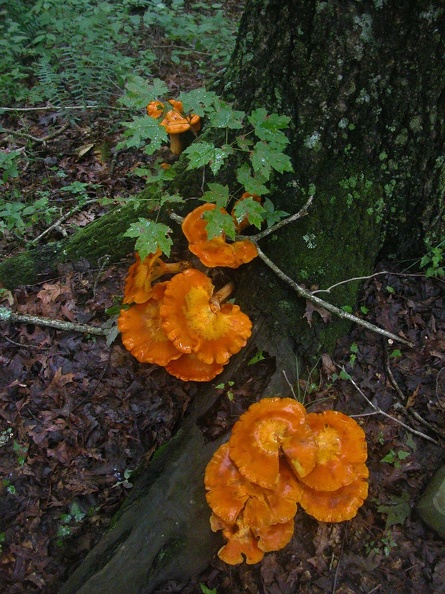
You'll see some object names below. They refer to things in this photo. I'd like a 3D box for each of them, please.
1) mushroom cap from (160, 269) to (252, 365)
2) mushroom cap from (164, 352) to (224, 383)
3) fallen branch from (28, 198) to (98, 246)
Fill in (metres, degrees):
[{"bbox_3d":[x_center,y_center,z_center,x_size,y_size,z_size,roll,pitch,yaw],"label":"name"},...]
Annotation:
[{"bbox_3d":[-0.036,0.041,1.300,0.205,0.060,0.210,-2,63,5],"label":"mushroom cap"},{"bbox_3d":[-0.062,0.129,1.335,0.150,0.040,0.140,-2,49,2],"label":"mushroom cap"},{"bbox_3d":[-0.467,-0.231,1.792,0.055,0.038,0.266,29,50,28],"label":"fallen branch"}]

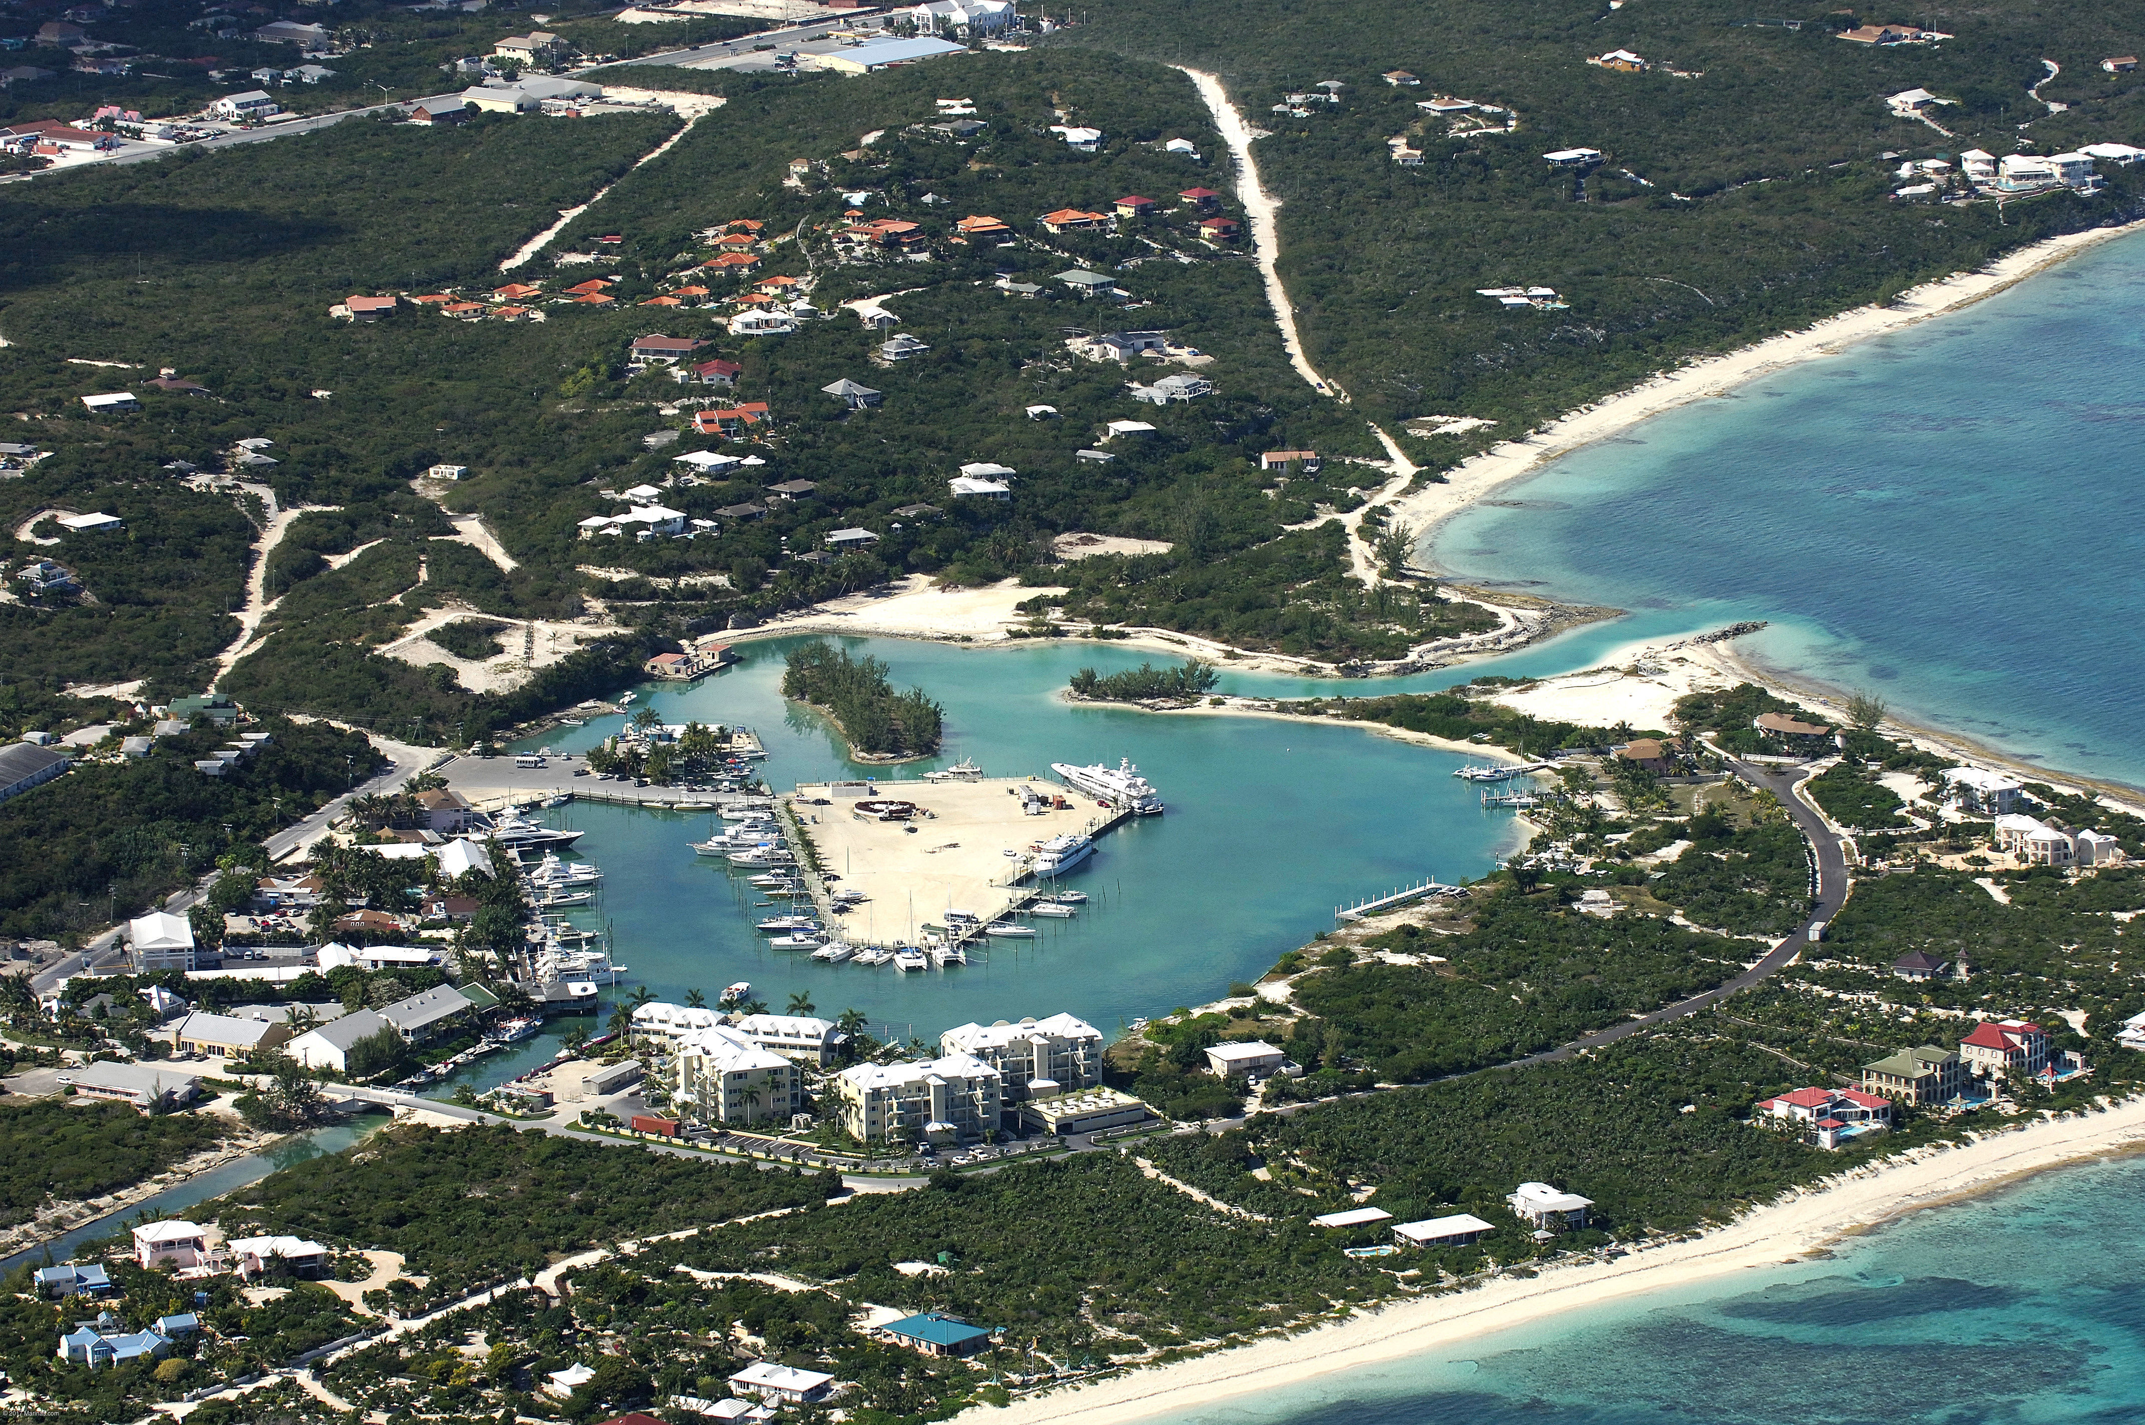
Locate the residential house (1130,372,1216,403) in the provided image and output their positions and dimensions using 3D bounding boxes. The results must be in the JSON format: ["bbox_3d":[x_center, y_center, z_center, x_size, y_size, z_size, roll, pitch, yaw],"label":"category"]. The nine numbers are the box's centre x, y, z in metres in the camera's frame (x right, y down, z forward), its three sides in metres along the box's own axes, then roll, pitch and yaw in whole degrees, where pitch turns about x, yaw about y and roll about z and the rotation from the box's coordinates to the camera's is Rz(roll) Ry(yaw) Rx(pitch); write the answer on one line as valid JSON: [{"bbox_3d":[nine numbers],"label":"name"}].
[{"bbox_3d":[32.960,-107.470,2886.780,21.500,7.700,15.500,7,15,31],"label":"residential house"}]

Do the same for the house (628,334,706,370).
[{"bbox_3d":[-134.920,-121.270,2933.040,24.000,7.800,13.500,2,13,13],"label":"house"}]

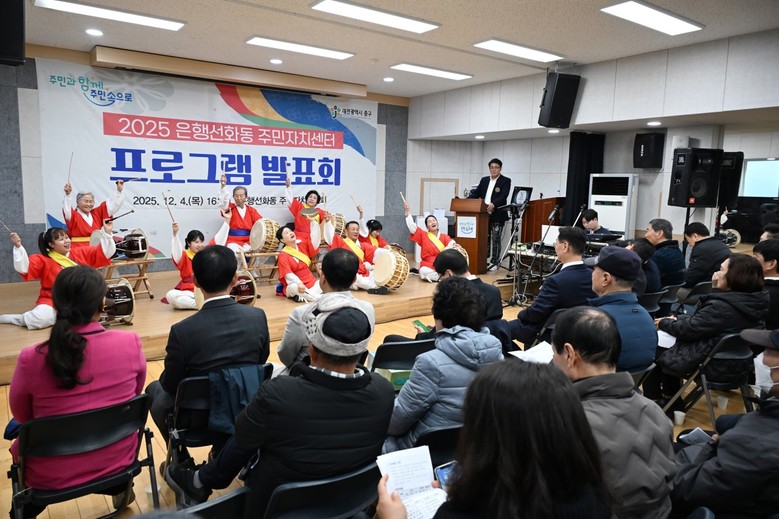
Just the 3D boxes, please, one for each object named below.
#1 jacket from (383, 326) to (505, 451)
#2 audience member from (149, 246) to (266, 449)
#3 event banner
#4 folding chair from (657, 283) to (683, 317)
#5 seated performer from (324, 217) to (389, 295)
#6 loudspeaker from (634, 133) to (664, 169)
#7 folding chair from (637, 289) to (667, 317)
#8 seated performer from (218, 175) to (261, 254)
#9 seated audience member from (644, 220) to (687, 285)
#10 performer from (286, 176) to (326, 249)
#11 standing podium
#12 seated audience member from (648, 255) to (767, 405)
[{"bbox_3d":[0.240,0.526,2.150,0.500,0.620,0.440,-5,11,-38],"label":"jacket"},{"bbox_3d":[-0.935,0.561,2.607,0.550,1.300,0.780,-5,10,-35],"label":"audience member"},{"bbox_3d":[-2.271,-1.346,7.975,5.080,2.600,0.040,-5,10,-35],"label":"event banner"},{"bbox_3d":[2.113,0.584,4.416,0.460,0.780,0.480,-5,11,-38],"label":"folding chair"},{"bbox_3d":[-0.410,-0.075,6.450,0.750,0.950,0.700,-3,9,-27],"label":"seated performer"},{"bbox_3d":[3.497,-1.472,7.011,0.270,0.480,0.290,-5,10,-35],"label":"loudspeaker"},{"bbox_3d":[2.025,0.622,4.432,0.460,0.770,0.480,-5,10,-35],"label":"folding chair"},{"bbox_3d":[-1.865,-0.351,6.641,0.620,1.420,0.650,-3,9,-28],"label":"seated performer"},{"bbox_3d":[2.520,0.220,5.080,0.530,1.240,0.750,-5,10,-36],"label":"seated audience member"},{"bbox_3d":[-1.085,-0.463,7.050,0.650,1.300,0.650,-3,9,-24],"label":"performer"},{"bbox_3d":[1.217,-0.358,7.750,0.560,1.110,0.460,6,9,29],"label":"standing podium"},{"bbox_3d":[2.140,0.460,3.660,0.520,1.140,0.750,-5,10,-36],"label":"seated audience member"}]

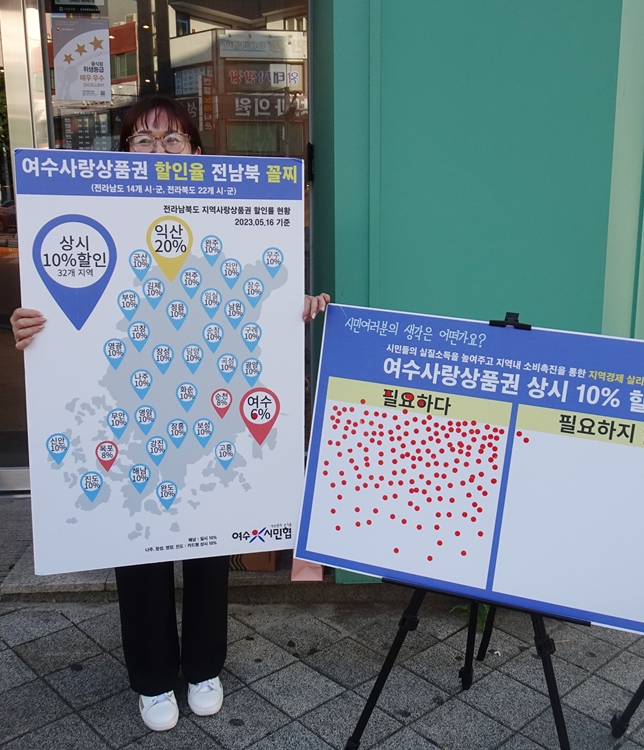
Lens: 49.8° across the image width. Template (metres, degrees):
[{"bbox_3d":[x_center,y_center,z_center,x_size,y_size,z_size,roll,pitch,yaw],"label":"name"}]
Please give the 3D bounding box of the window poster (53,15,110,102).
[{"bbox_3d":[-0.990,-1.300,2.861,0.230,0.320,0.020,-1,10,-3],"label":"window poster"}]

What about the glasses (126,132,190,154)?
[{"bbox_3d":[-0.381,-0.533,1.601,0.143,0.046,0.125,-3,10,-15],"label":"glasses"}]

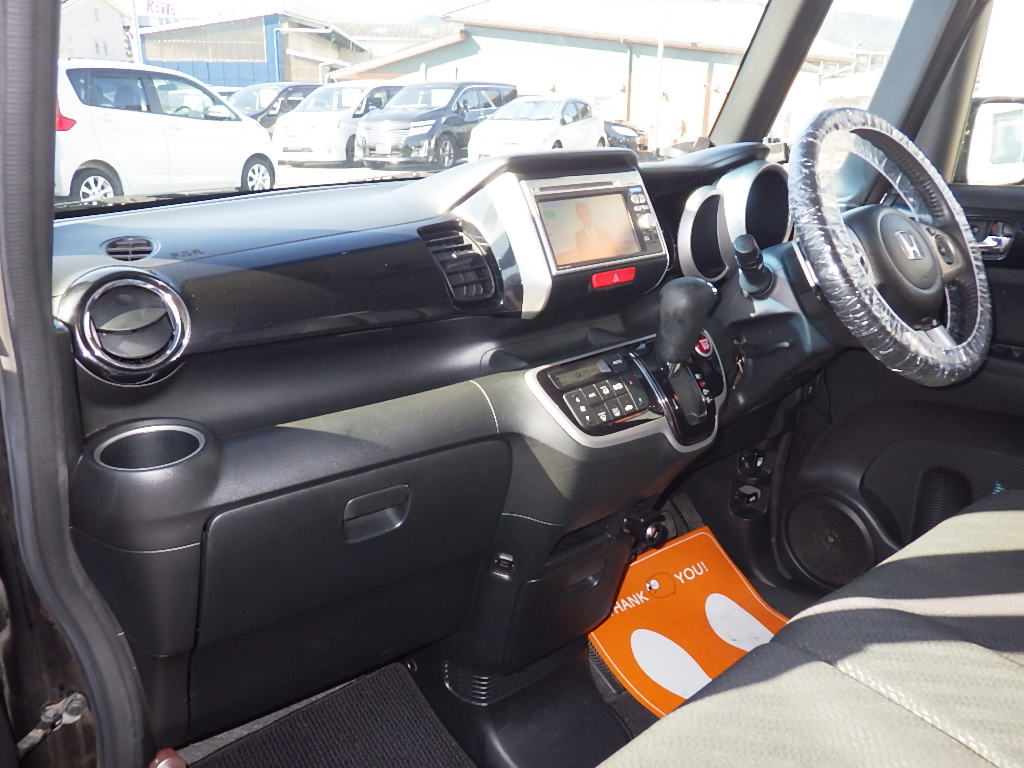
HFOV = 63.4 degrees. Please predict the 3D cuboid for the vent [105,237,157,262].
[{"bbox_3d":[-0.350,-0.120,0.760,0.051,0.015,0.051,-15,40,-36],"label":"vent"}]

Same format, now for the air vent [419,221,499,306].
[{"bbox_3d":[-0.063,-0.127,0.914,0.080,0.098,0.035,-15,-13,-36],"label":"air vent"}]

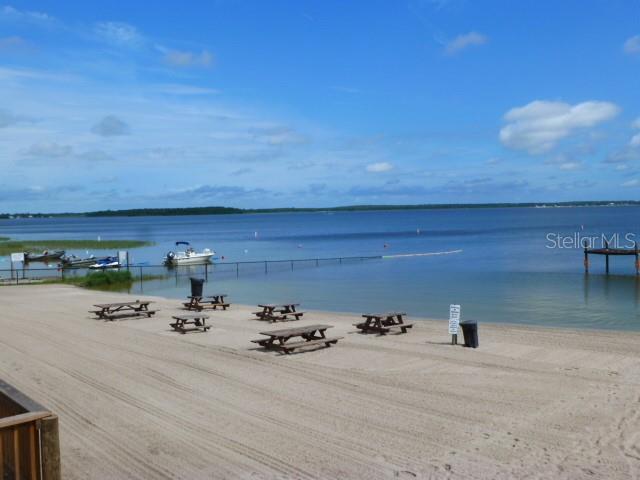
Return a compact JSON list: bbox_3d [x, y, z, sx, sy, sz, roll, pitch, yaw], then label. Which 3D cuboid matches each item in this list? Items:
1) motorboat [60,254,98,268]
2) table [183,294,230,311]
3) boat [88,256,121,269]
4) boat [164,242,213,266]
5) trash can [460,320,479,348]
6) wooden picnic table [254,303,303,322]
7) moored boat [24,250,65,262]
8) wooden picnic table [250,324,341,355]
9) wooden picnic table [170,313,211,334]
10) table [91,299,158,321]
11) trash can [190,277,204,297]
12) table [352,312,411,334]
[{"bbox_3d":[-25.076,2.110,64.146,4.700,1.300,1.800,-2,3,-25],"label":"motorboat"},{"bbox_3d":[-5.706,3.222,30.904,1.608,0.705,1.922,0,-1,43],"label":"table"},{"bbox_3d":[-21.303,2.254,60.452,3.100,1.150,1.150,-2,3,-15],"label":"boat"},{"bbox_3d":[-13.139,1.504,61.426,5.300,2.450,2.100,-2,3,-20],"label":"boat"},{"bbox_3d":[5.038,3.147,20.579,0.620,0.880,0.570,-1,3,0],"label":"trash can"},{"bbox_3d":[-1.825,3.282,27.558,1.608,0.705,1.873,0,-1,44],"label":"wooden picnic table"},{"bbox_3d":[-33.537,1.819,74.134,5.000,1.300,1.800,-3,3,-30],"label":"moored boat"},{"bbox_3d":[-0.677,3.182,19.462,1.608,0.705,2.658,0,-1,39],"label":"wooden picnic table"},{"bbox_3d":[-4.975,3.257,23.484,1.250,0.600,1.320,1,-1,-41],"label":"wooden picnic table"},{"bbox_3d":[-8.581,3.131,26.885,1.608,0.705,2.555,0,-1,35],"label":"table"},{"bbox_3d":[-7.240,2.853,35.973,0.750,1.120,0.660,-1,3,0],"label":"trash can"},{"bbox_3d":[2.443,3.188,23.175,1.608,0.705,1.934,0,-1,37],"label":"table"}]

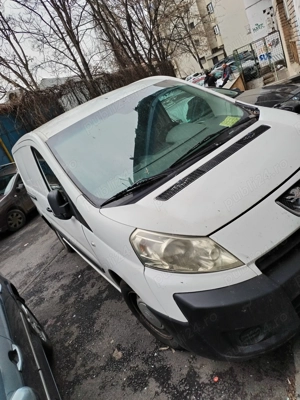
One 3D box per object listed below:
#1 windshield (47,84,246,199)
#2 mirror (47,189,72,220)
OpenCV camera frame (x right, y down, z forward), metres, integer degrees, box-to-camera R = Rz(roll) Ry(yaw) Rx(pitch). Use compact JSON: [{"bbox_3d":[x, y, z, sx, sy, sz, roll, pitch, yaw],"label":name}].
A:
[{"bbox_3d":[-0.006,-0.625,2.476,1.520,0.130,0.990,-34,52,-22],"label":"windshield"},{"bbox_3d":[-0.717,0.037,2.371,0.180,0.245,0.130,-9,26,37],"label":"mirror"}]

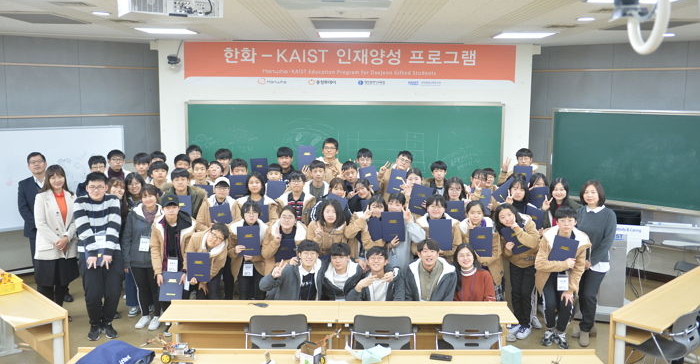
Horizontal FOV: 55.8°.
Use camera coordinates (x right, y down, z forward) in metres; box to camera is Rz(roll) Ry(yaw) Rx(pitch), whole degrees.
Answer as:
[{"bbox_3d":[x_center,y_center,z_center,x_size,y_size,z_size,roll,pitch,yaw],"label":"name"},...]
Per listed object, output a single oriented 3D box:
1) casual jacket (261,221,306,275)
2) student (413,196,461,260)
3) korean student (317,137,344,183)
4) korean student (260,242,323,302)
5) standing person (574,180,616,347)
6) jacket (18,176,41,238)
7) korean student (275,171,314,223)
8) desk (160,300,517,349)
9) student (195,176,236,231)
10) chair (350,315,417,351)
[{"bbox_3d":[-0.658,0.658,6.638,0.500,0.620,0.380,0,7,-4],"label":"casual jacket"},{"bbox_3d":[0.915,0.842,6.833,0.500,1.440,0.440,0,8,0],"label":"student"},{"bbox_3d":[-0.250,0.340,7.904,0.470,1.738,0.340,1,7,-1],"label":"korean student"},{"bbox_3d":[-0.536,1.072,6.166,0.580,1.120,0.620,0,7,-3],"label":"korean student"},{"bbox_3d":[2.423,0.808,6.553,0.430,1.630,0.380,2,8,14],"label":"standing person"},{"bbox_3d":[-3.687,0.301,7.821,0.500,0.730,0.320,-3,9,-20],"label":"jacket"},{"bbox_3d":[-0.609,0.673,7.240,0.480,1.575,0.420,0,7,-3],"label":"korean student"},{"bbox_3d":[-0.089,1.394,5.346,2.800,0.750,0.450,0,8,0],"label":"desk"},{"bbox_3d":[-1.467,0.705,7.249,0.500,1.560,0.420,-1,7,-8],"label":"student"},{"bbox_3d":[0.261,1.382,5.207,0.500,0.800,0.540,0,7,0],"label":"chair"}]

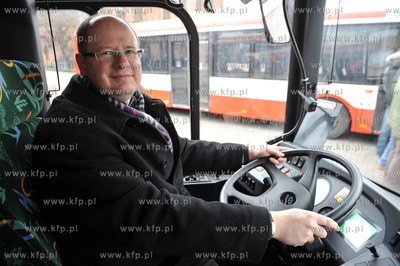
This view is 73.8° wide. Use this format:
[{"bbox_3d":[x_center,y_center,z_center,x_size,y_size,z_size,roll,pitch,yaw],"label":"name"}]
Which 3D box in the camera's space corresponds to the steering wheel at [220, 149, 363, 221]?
[{"bbox_3d":[0.303,0.199,0.929,0.462,0.095,0.462,-20,18,-3],"label":"steering wheel"}]

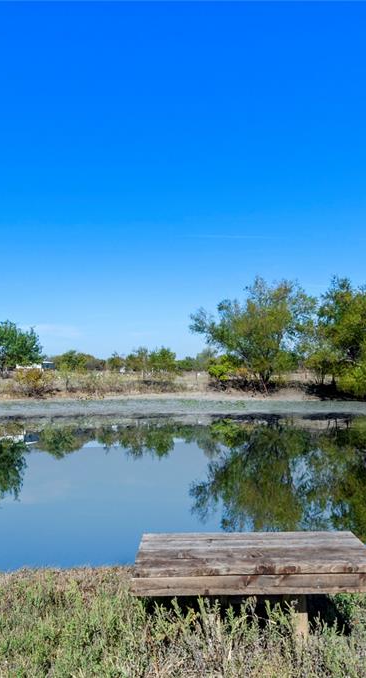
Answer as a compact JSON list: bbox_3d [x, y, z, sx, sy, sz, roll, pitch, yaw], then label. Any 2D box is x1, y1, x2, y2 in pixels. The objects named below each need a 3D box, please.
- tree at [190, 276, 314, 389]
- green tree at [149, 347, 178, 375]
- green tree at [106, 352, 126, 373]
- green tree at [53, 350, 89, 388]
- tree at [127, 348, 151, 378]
[{"bbox_3d":[3.833,-0.284,29.000,6.906,6.332,6.561,0,-3,8],"label":"tree"},{"bbox_3d":[-1.641,1.978,43.000,2.692,2.693,2.558,0,-2,0],"label":"green tree"},{"bbox_3d":[-6.557,2.398,50.000,2.046,2.153,2.046,0,-2,0],"label":"green tree"},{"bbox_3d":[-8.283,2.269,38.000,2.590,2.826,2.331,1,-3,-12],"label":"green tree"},{"bbox_3d":[-3.833,2.024,44.000,2.235,2.756,2.235,0,-2,0],"label":"tree"}]

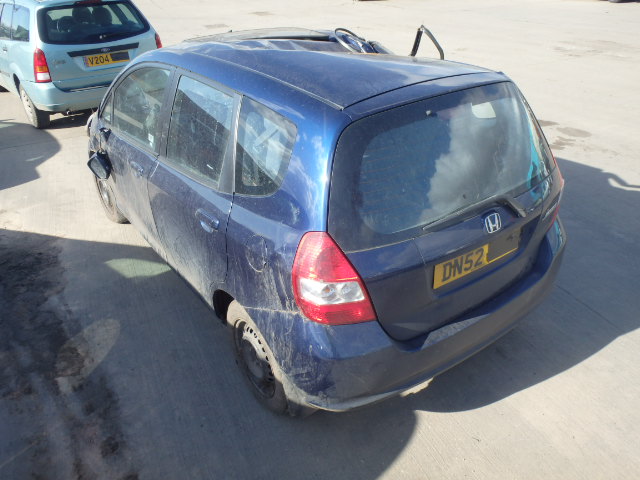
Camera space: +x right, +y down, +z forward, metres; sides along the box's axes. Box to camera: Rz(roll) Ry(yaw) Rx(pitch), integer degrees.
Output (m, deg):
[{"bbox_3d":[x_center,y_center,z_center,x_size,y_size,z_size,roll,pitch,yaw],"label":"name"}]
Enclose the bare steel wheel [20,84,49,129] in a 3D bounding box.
[{"bbox_3d":[-3.650,-1.747,6.659,0.190,0.605,0.605,-23,36,-34],"label":"bare steel wheel"}]

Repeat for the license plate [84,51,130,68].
[{"bbox_3d":[-2.527,-2.159,6.181,0.520,0.111,0.015,-23,27,-34],"label":"license plate"}]

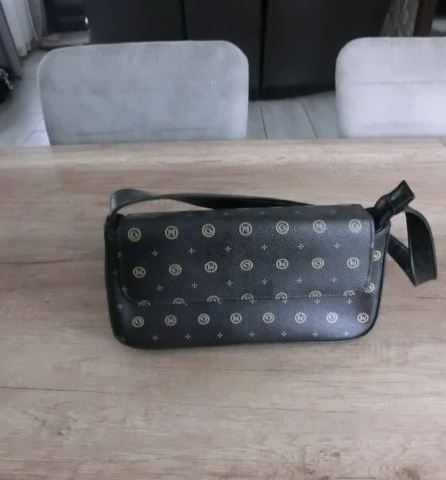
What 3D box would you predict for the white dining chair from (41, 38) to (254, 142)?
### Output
[{"bbox_3d":[-0.146,0.078,1.033,0.465,0.880,0.570,-3,38,-3],"label":"white dining chair"}]

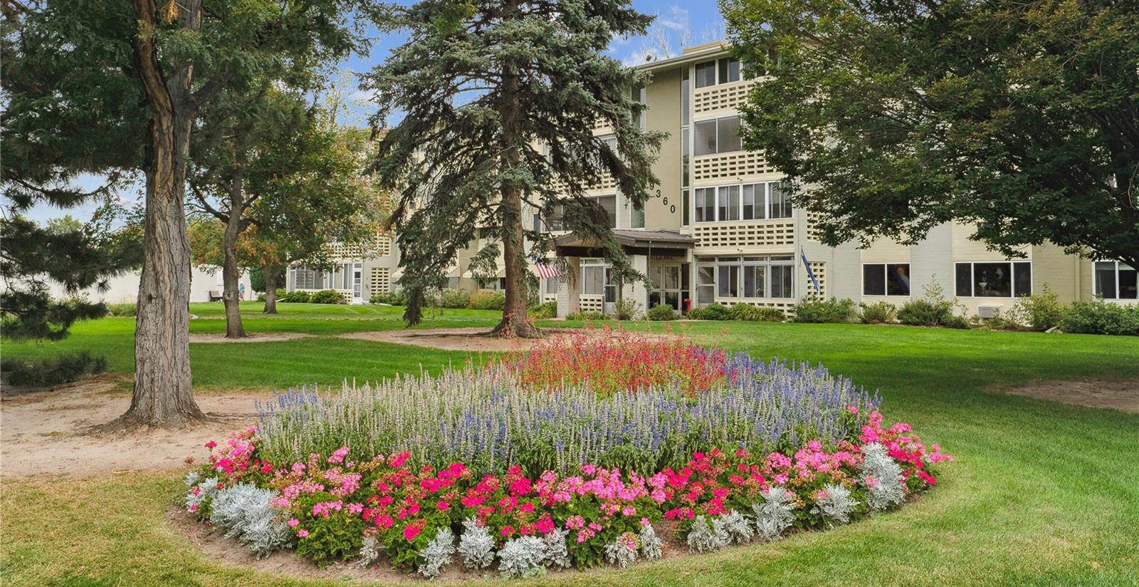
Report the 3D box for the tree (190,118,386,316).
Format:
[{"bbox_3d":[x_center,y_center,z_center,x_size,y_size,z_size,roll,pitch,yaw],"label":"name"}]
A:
[{"bbox_3d":[-12.078,-3.282,38.000,8.000,8.430,8.000,0,1,-18],"label":"tree"}]

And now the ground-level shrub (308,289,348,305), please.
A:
[{"bbox_3d":[-14.178,0.183,52.000,2.500,0.830,1.900,1,1,45],"label":"ground-level shrub"}]

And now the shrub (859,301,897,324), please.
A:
[{"bbox_3d":[9.986,0.620,28.700,1.210,0.740,1.150,1,1,45],"label":"shrub"}]

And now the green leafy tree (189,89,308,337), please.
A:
[{"bbox_3d":[-9.148,-2.291,25.200,3.600,7.000,3.600,0,1,-20],"label":"green leafy tree"}]

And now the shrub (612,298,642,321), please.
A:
[{"bbox_3d":[2.174,0.602,33.300,1.080,0.820,1.020,0,1,0],"label":"shrub"}]

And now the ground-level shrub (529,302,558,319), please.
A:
[{"bbox_3d":[-1.066,0.647,34.800,1.250,0.720,1.100,0,1,0],"label":"ground-level shrub"}]

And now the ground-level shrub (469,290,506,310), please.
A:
[{"bbox_3d":[-3.901,0.316,42.000,1.970,0.920,1.600,1,1,45],"label":"ground-level shrub"}]

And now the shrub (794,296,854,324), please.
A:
[{"bbox_3d":[8.587,0.556,29.900,2.190,0.890,1.500,1,1,45],"label":"shrub"}]

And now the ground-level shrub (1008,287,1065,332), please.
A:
[{"bbox_3d":[13.366,0.446,25.400,1.430,1.260,1.300,1,1,45],"label":"ground-level shrub"}]

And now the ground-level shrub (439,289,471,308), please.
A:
[{"bbox_3d":[-5.752,0.245,44.400,1.550,0.980,1.400,0,1,0],"label":"ground-level shrub"}]

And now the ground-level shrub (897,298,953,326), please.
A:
[{"bbox_3d":[11.167,0.572,27.800,1.670,0.880,1.400,1,1,45],"label":"ground-level shrub"}]

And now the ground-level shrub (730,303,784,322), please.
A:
[{"bbox_3d":[6.823,0.679,32.200,1.750,0.670,1.000,1,2,44],"label":"ground-level shrub"}]

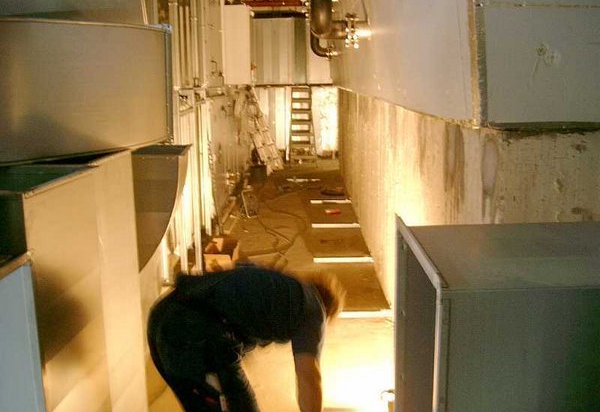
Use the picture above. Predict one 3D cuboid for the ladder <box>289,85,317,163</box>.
[{"bbox_3d":[0.068,-1.808,14.425,0.600,1.770,0.800,0,11,1],"label":"ladder"}]

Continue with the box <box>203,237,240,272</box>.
[{"bbox_3d":[-0.779,0.547,6.431,0.310,0.260,0.460,0,11,1],"label":"box"}]

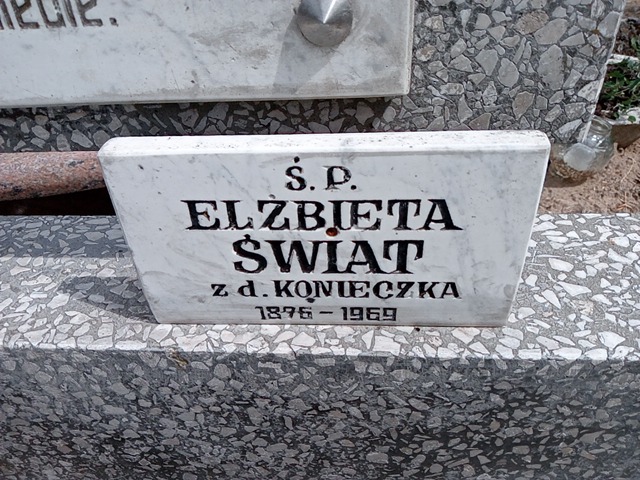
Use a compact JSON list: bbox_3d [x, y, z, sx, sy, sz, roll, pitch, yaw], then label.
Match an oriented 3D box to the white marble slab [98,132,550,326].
[{"bbox_3d":[0.003,0.000,0.421,0.310,0.174,0.029,0,39,4],"label":"white marble slab"}]

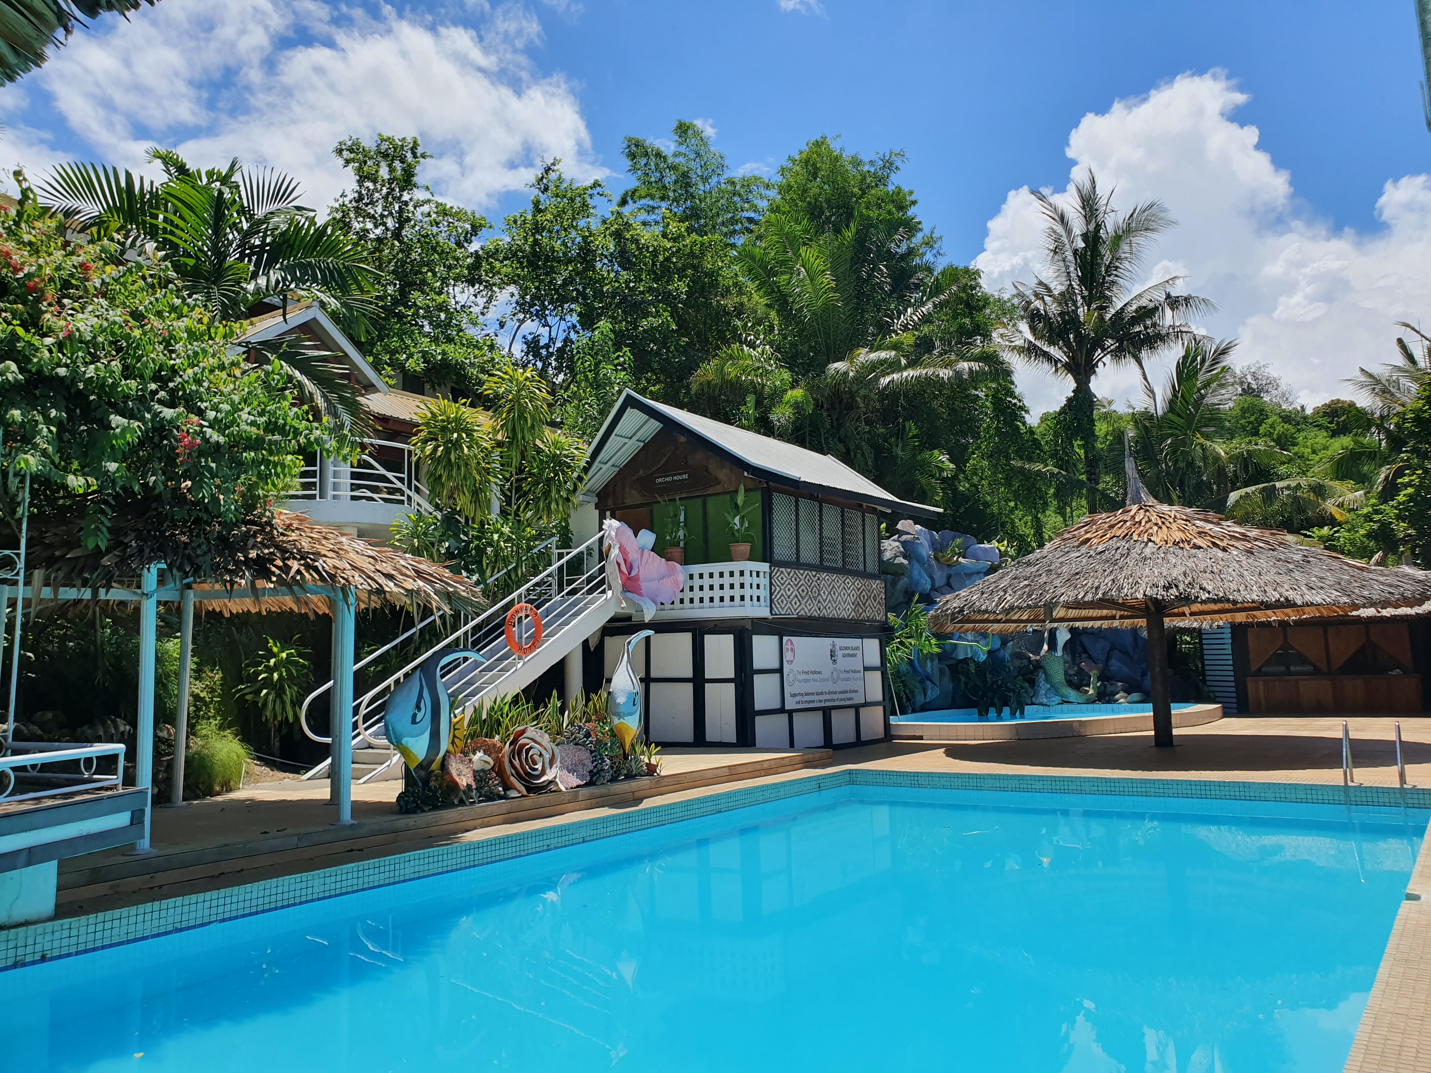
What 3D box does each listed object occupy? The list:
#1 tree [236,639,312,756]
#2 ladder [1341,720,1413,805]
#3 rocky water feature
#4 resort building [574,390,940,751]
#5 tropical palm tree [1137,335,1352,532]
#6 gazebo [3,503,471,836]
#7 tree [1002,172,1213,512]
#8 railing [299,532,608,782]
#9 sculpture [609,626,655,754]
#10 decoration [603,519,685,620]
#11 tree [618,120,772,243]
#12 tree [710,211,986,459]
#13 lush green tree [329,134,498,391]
[{"bbox_3d":[-5.567,2.053,13.469,0.950,1.620,0.950,1,-8,-22],"label":"tree"},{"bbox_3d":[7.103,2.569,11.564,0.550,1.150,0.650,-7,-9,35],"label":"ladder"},{"bbox_3d":[7.993,2.044,27.300,7.400,4.800,3.000,-3,-7,12],"label":"rocky water feature"},{"bbox_3d":[0.902,0.885,19.670,3.700,5.850,7.600,-6,-9,35],"label":"resort building"},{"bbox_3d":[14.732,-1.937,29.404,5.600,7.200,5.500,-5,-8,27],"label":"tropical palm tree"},{"bbox_3d":[-4.992,1.051,9.845,5.400,3.100,5.500,-7,-9,35],"label":"gazebo"},{"bbox_3d":[12.168,-4.201,33.000,6.400,14.200,6.400,-3,-7,14],"label":"tree"},{"bbox_3d":[-3.413,1.456,14.896,1.300,3.370,4.550,-6,-9,35],"label":"railing"},{"bbox_3d":[-1.090,2.061,14.256,0.400,1.580,0.900,-3,-7,9],"label":"sculpture"},{"bbox_3d":[-1.082,0.569,16.649,1.300,1.450,0.750,-6,-9,35],"label":"decoration"},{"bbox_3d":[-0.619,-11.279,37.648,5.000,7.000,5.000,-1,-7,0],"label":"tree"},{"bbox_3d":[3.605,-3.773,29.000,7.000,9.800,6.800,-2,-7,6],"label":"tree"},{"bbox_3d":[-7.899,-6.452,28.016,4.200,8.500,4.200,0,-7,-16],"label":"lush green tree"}]

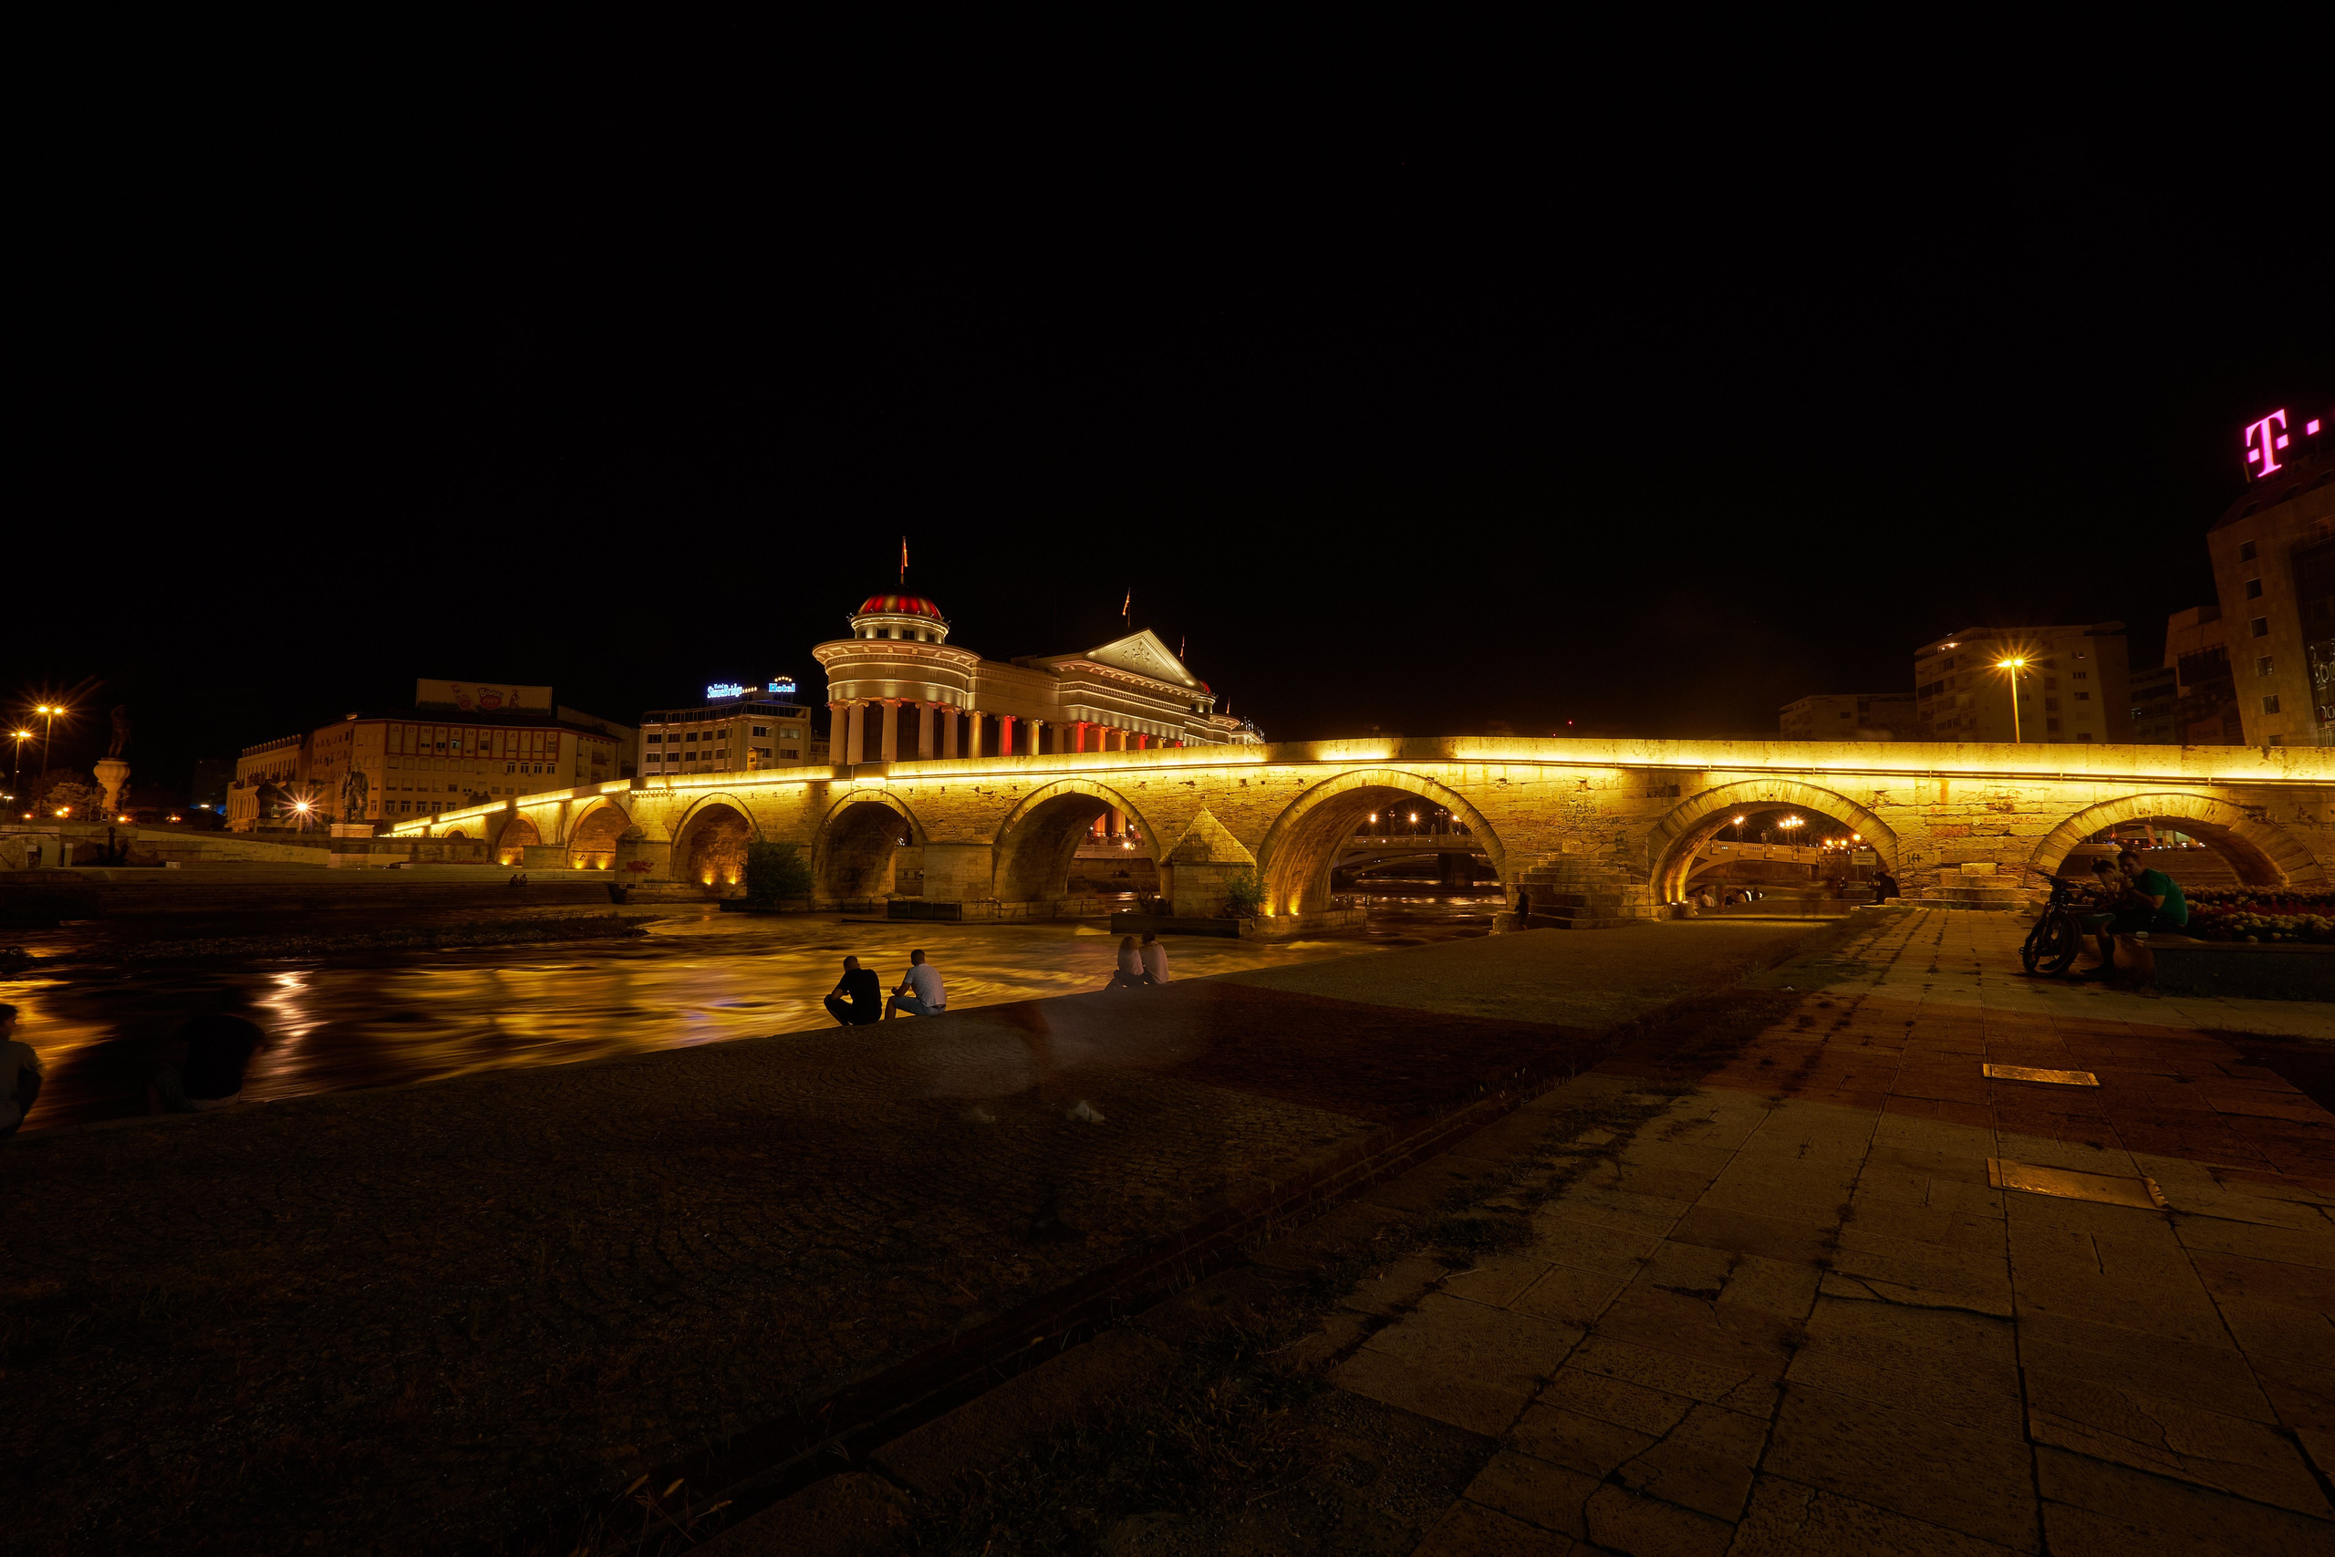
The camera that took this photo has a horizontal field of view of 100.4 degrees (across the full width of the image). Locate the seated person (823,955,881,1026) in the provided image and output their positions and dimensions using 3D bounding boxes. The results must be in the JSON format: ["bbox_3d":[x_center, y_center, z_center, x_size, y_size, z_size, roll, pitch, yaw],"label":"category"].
[{"bbox_3d":[-3.666,2.467,11.300,0.740,0.860,0.520,-3,-6,30],"label":"seated person"}]

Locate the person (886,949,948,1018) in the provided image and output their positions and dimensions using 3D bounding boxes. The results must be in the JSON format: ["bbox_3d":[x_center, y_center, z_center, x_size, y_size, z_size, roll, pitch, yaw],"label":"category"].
[{"bbox_3d":[-3.050,2.499,11.700,0.750,0.920,0.500,-2,-5,23],"label":"person"}]

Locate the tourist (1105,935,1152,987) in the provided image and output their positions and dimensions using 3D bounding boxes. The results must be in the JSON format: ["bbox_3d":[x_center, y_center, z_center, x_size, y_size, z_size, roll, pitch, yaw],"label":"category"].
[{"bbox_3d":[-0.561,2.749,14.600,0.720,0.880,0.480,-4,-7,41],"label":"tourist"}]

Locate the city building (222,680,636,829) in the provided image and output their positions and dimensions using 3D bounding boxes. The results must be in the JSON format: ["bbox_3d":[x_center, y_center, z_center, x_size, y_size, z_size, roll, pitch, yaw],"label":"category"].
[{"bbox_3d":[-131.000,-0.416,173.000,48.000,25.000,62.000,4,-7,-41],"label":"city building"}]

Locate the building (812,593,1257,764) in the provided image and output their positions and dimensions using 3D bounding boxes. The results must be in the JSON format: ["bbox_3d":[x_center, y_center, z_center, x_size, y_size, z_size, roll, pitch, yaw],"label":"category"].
[{"bbox_3d":[-15.500,-3.745,143.000,31.000,33.000,82.000,-3,-6,32],"label":"building"}]

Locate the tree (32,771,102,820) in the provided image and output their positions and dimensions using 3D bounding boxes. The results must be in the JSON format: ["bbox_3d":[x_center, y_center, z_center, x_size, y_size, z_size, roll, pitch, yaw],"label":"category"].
[{"bbox_3d":[-158.000,2.919,140.000,6.000,7.500,6.000,0,-5,0],"label":"tree"}]

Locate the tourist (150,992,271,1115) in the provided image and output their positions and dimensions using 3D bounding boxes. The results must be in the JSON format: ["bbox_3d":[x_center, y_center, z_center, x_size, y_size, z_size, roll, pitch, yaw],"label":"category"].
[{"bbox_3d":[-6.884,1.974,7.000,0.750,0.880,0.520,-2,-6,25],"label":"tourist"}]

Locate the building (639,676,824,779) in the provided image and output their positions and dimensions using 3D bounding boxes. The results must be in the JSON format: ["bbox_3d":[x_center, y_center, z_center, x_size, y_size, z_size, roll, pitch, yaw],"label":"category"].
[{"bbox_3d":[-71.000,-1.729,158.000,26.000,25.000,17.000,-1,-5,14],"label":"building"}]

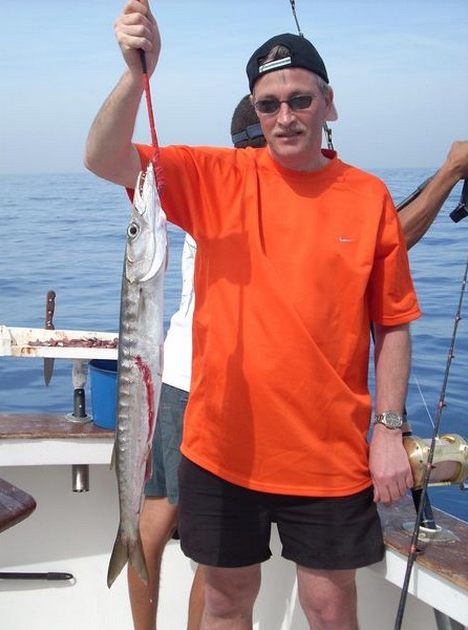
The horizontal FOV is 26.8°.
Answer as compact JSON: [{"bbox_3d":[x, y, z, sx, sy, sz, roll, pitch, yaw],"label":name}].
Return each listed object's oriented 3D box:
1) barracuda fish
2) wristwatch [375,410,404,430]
[{"bbox_3d":[-0.163,0.113,1.674,0.081,0.742,0.058,6,9,11],"label":"barracuda fish"},{"bbox_3d":[0.337,0.229,2.130,0.066,0.042,0.058,8,3,-5],"label":"wristwatch"}]

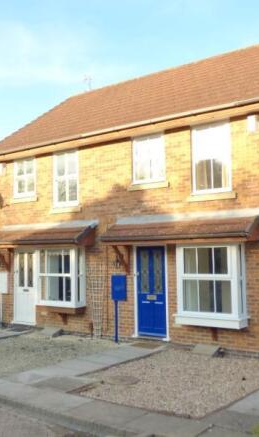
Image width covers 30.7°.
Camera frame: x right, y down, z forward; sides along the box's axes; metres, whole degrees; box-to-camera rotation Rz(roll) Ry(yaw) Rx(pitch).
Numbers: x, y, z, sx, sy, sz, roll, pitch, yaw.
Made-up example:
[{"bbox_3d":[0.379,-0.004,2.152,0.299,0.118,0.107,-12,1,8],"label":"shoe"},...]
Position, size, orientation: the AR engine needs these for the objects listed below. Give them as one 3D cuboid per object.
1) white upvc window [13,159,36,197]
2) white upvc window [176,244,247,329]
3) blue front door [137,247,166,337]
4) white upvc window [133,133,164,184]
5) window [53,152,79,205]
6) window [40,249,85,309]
[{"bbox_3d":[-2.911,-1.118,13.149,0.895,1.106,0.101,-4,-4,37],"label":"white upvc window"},{"bbox_3d":[1.602,1.316,9.354,1.408,1.589,0.422,-4,-4,37],"label":"white upvc window"},{"bbox_3d":[0.507,1.621,10.454,0.835,2.032,0.091,-4,-4,37],"label":"blue front door"},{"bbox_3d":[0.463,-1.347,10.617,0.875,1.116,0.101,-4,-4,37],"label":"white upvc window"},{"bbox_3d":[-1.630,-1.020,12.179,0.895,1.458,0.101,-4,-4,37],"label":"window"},{"bbox_3d":[-1.685,1.479,11.823,1.328,1.428,0.422,-4,-4,37],"label":"window"}]

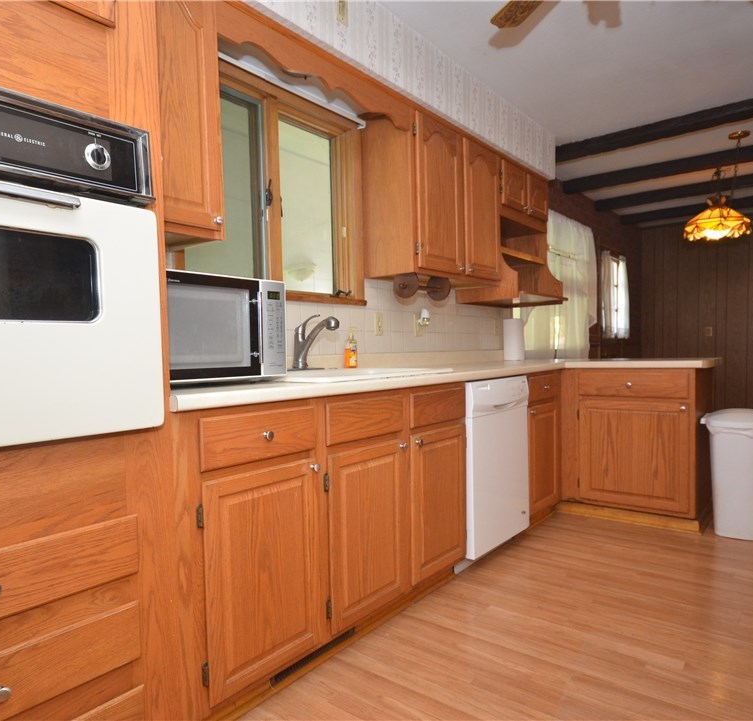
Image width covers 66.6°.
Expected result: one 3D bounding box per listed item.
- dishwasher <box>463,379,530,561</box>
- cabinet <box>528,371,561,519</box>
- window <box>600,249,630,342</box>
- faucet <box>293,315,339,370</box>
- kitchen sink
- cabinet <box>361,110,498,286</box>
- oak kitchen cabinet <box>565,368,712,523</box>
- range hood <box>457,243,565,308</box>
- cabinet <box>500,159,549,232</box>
[{"bbox_3d":[0.382,0.500,2.978,0.602,0.823,0.602,0,2,38],"label":"dishwasher"},{"bbox_3d":[0.706,0.458,3.353,0.588,0.815,0.470,0,2,39],"label":"cabinet"},{"bbox_3d":[2.675,-0.713,6.389,0.100,0.980,0.950,0,2,38],"label":"window"},{"bbox_3d":[-0.250,-0.077,2.360,0.245,0.223,0.070,0,2,39],"label":"faucet"},{"bbox_3d":[-0.134,0.139,2.368,0.545,0.190,0.840,0,2,38],"label":"kitchen sink"},{"bbox_3d":[0.353,-0.825,3.205,0.334,0.778,0.919,0,2,38],"label":"cabinet"},{"bbox_3d":[1.587,0.451,3.481,0.720,0.823,0.563,0,2,38],"label":"oak kitchen cabinet"},{"bbox_3d":[0.878,-0.521,3.693,0.460,0.305,0.760,0,2,39],"label":"range hood"},{"bbox_3d":[0.864,-1.065,3.858,0.332,0.345,0.754,0,2,38],"label":"cabinet"}]

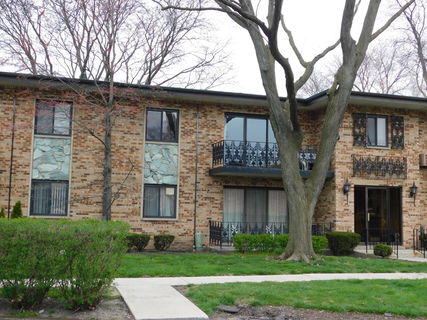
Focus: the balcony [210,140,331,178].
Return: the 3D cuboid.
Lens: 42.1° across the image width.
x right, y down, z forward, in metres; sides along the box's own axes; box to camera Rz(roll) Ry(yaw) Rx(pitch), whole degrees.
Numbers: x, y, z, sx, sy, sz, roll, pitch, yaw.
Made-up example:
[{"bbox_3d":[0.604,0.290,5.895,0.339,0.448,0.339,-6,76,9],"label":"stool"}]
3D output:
[{"bbox_3d":[2.097,0.017,20.273,4.220,1.129,1.589,3,-5,-16],"label":"balcony"}]

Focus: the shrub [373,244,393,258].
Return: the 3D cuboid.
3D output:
[{"bbox_3d":[5.454,2.900,17.821,0.607,0.423,0.603,3,-5,-16],"label":"shrub"}]

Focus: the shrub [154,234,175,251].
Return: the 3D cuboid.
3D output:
[{"bbox_3d":[-1.720,2.863,19.260,0.717,0.534,0.685,3,-5,-16],"label":"shrub"}]

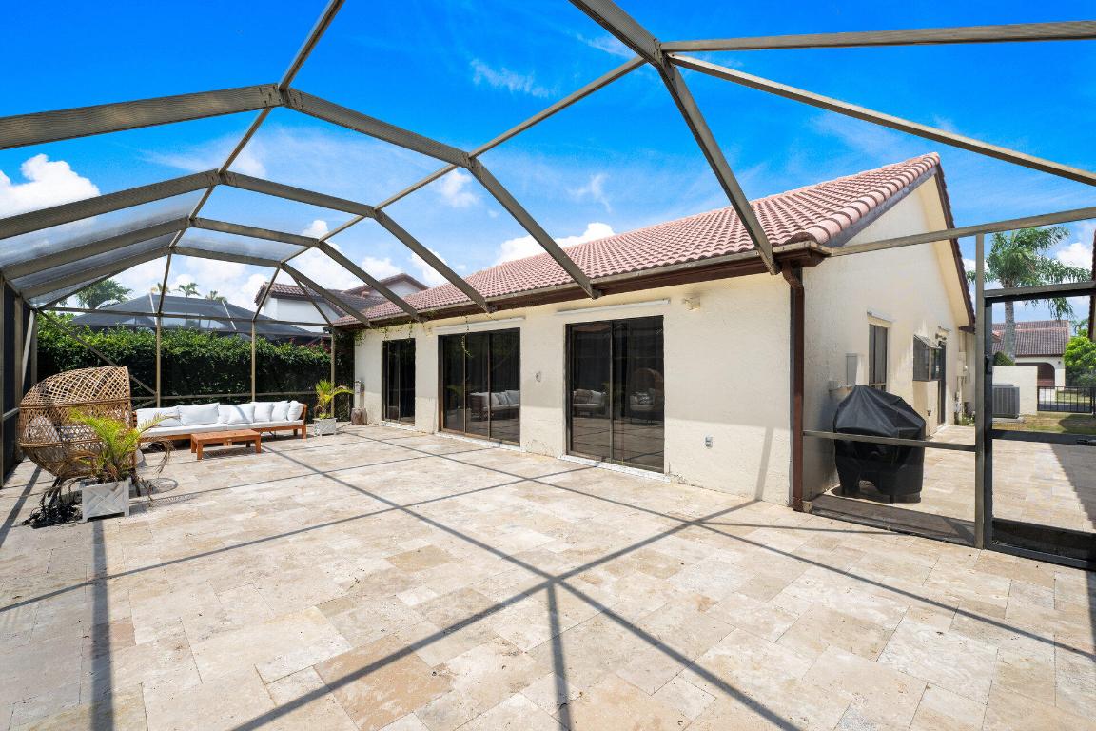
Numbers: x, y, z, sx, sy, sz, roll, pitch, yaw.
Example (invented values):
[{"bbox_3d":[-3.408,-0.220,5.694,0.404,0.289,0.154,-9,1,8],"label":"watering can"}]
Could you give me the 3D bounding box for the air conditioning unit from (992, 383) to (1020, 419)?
[{"bbox_3d":[12.626,1.024,13.575,0.820,0.880,0.820,0,0,-43],"label":"air conditioning unit"}]

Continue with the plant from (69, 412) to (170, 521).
[{"bbox_3d":[-4.268,0.970,4.889,0.760,1.020,0.740,0,0,-43],"label":"plant"}]

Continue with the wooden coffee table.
[{"bbox_3d":[-5.418,1.338,8.201,0.850,0.320,0.850,0,0,-43],"label":"wooden coffee table"}]

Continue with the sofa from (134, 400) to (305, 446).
[{"bbox_3d":[-6.064,1.113,9.228,2.770,0.780,0.770,0,0,-43],"label":"sofa"}]

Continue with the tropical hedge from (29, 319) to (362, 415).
[{"bbox_3d":[-8.058,0.345,12.113,7.000,2.350,1.300,0,0,-43],"label":"tropical hedge"}]

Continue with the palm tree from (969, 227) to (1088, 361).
[{"bbox_3d":[21.503,-2.339,22.012,4.200,7.950,4.100,0,0,-43],"label":"palm tree"}]

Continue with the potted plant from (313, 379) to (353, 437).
[{"bbox_3d":[-4.762,0.910,10.743,0.780,1.200,0.700,0,0,-43],"label":"potted plant"}]

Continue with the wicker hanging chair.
[{"bbox_3d":[-5.174,0.743,5.398,0.990,1.480,1.000,0,0,-43],"label":"wicker hanging chair"}]

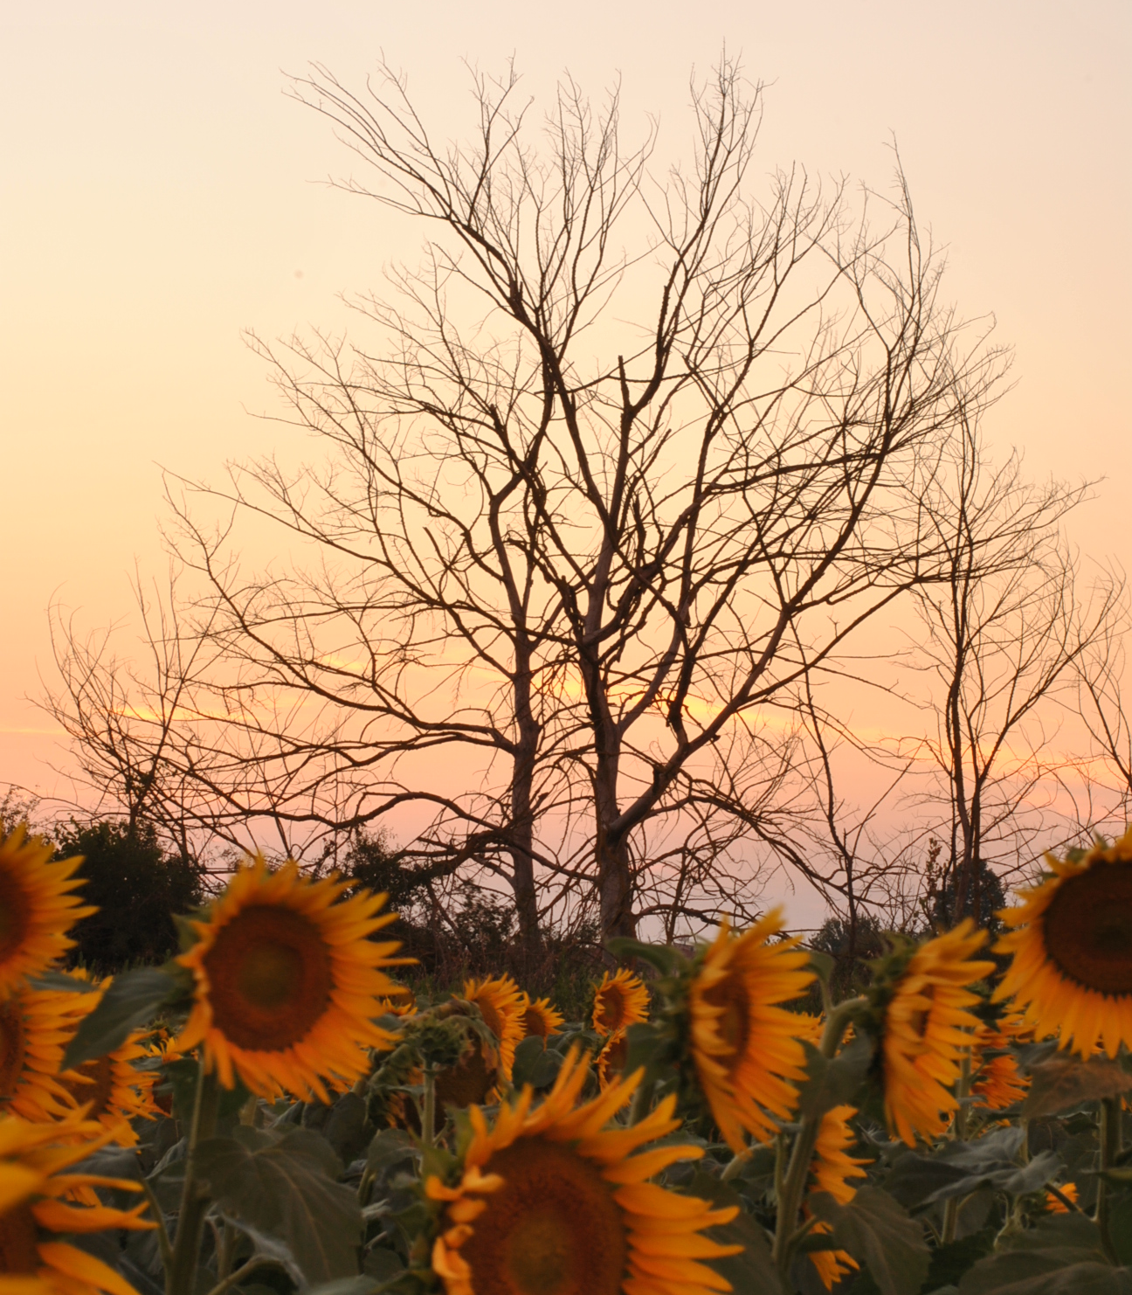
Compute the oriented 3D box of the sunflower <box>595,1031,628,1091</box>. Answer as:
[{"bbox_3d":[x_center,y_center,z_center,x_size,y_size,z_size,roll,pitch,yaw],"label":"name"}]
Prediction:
[{"bbox_3d":[0.179,1.357,17.800,0.090,0.230,0.230,-3,-4,40],"label":"sunflower"}]

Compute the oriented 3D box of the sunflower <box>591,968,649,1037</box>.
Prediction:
[{"bbox_3d":[0.185,1.217,18.800,0.090,0.235,0.235,-2,-4,38],"label":"sunflower"}]

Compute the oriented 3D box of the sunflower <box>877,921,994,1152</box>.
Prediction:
[{"bbox_3d":[0.427,0.450,6.400,0.090,0.265,0.250,8,0,20],"label":"sunflower"}]

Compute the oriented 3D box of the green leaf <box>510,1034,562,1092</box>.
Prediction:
[{"bbox_3d":[-0.077,1.095,14.500,0.140,0.150,0.060,1,-3,-11],"label":"green leaf"}]

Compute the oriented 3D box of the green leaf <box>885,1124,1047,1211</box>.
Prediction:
[{"bbox_3d":[0.638,0.834,8.800,0.260,0.140,0.190,1,-3,-20],"label":"green leaf"}]

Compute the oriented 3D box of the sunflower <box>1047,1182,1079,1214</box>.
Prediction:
[{"bbox_3d":[0.855,0.952,9.500,0.060,0.075,0.070,-2,-4,37],"label":"sunflower"}]

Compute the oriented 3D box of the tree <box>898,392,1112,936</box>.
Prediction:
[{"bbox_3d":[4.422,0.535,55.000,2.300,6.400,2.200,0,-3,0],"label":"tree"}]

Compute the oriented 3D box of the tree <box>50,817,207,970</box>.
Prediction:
[{"bbox_3d":[-5.275,3.019,66.000,1.900,2.000,1.800,0,-3,0],"label":"tree"}]

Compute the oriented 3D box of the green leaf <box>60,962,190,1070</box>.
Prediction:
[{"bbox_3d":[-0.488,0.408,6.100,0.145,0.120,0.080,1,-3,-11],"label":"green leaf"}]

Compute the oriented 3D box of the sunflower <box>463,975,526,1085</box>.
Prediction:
[{"bbox_3d":[-0.163,0.876,12.600,0.250,0.250,0.100,3,-4,-43],"label":"sunflower"}]

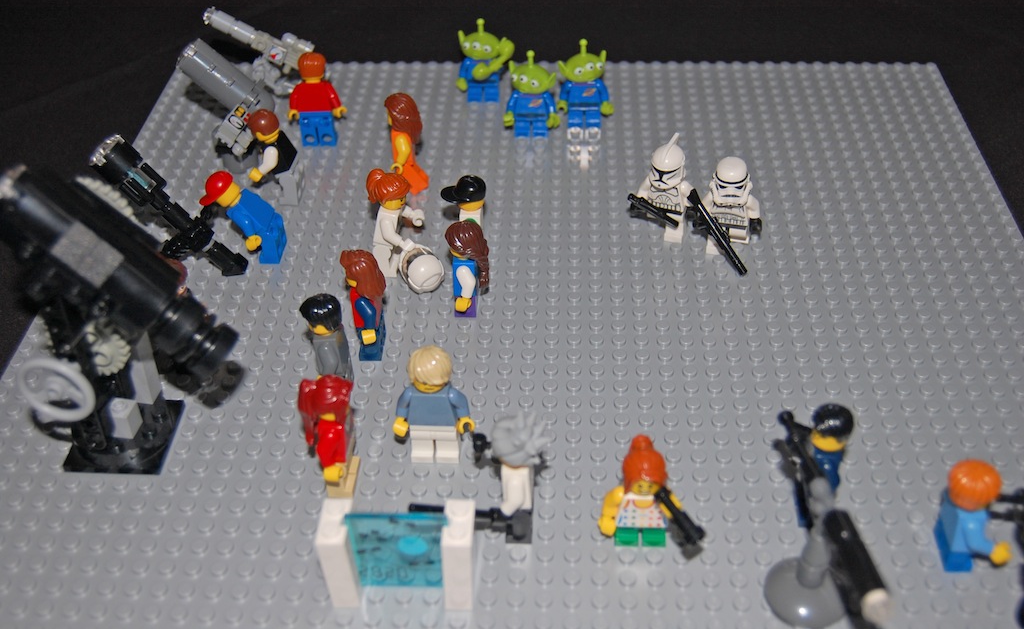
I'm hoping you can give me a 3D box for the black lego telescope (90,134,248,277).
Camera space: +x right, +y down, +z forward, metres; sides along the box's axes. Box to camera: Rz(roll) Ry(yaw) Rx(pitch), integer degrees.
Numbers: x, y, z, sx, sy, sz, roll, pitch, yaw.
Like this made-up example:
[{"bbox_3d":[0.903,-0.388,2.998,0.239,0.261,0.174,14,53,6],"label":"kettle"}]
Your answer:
[{"bbox_3d":[-0.135,-0.042,0.437,0.075,0.021,0.026,40,50,3],"label":"black lego telescope"}]

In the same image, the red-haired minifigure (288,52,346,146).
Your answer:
[{"bbox_3d":[-0.089,-0.097,0.500,0.026,0.043,0.013,1,40,3],"label":"red-haired minifigure"}]

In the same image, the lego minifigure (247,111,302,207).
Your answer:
[{"bbox_3d":[-0.099,-0.067,0.466,0.019,0.041,0.025,1,40,3],"label":"lego minifigure"}]

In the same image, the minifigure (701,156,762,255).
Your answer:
[{"bbox_3d":[0.085,-0.044,0.429,0.024,0.041,0.016,1,40,3],"label":"minifigure"}]

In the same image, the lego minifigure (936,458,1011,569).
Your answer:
[{"bbox_3d":[0.131,0.056,0.311,0.019,0.035,0.024,1,40,3],"label":"lego minifigure"}]

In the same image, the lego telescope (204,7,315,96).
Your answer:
[{"bbox_3d":[-0.119,-0.130,0.535,0.055,0.044,0.022,1,42,3],"label":"lego telescope"}]

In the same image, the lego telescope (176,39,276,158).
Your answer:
[{"bbox_3d":[-0.126,-0.093,0.486,0.040,0.055,0.028,1,42,3],"label":"lego telescope"}]

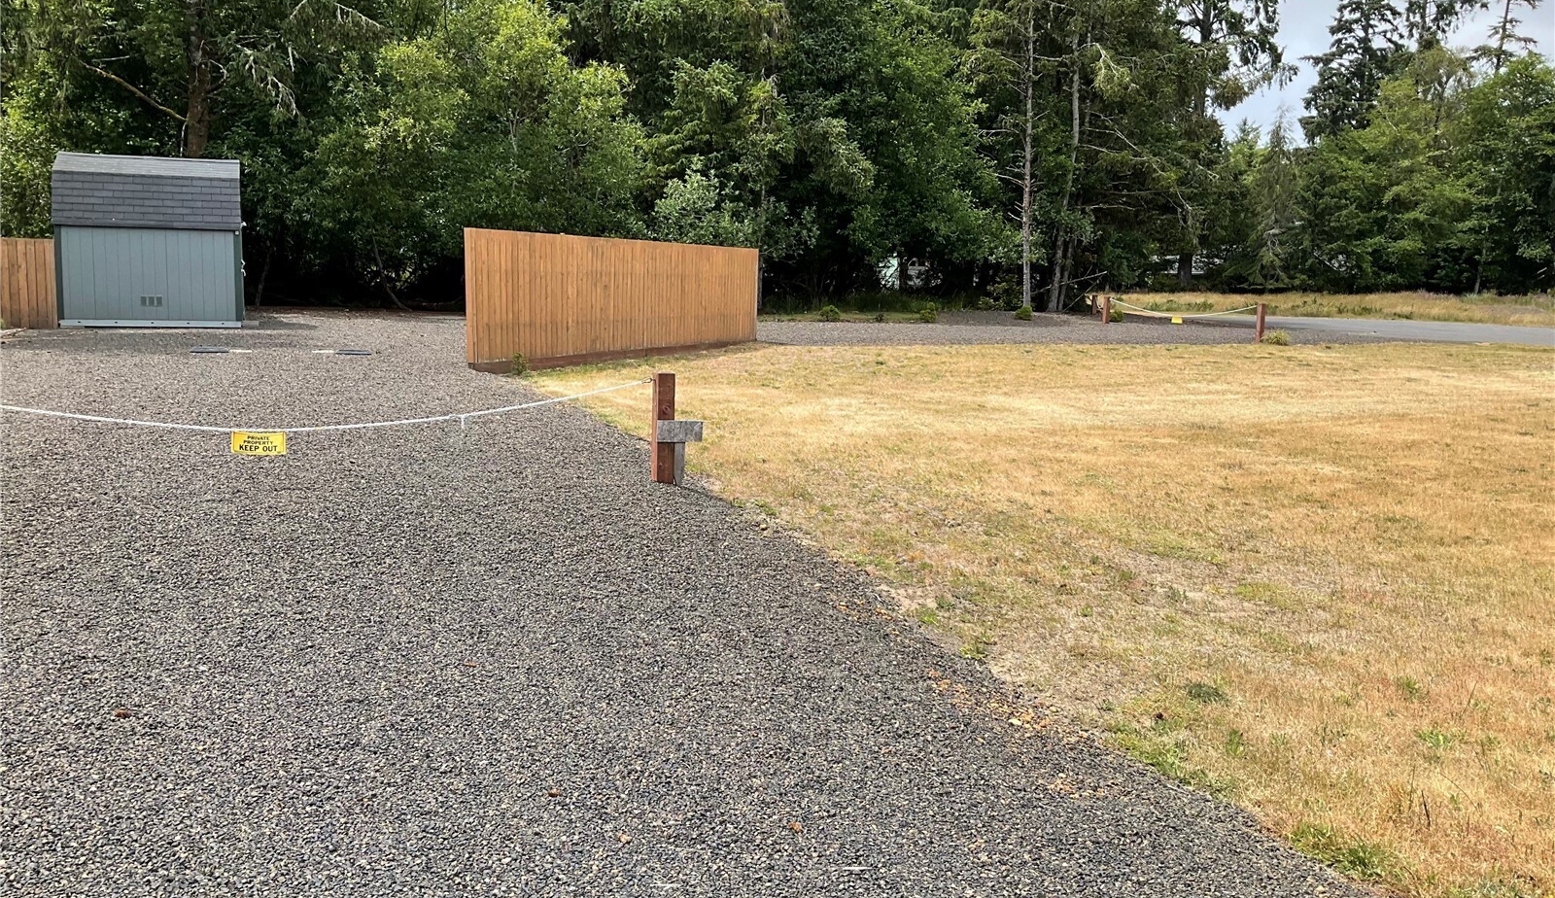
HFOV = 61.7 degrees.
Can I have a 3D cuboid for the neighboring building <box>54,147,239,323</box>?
[{"bbox_3d":[-11.886,-3.949,24.885,3.128,3.191,2.600,-2,8,-21],"label":"neighboring building"}]

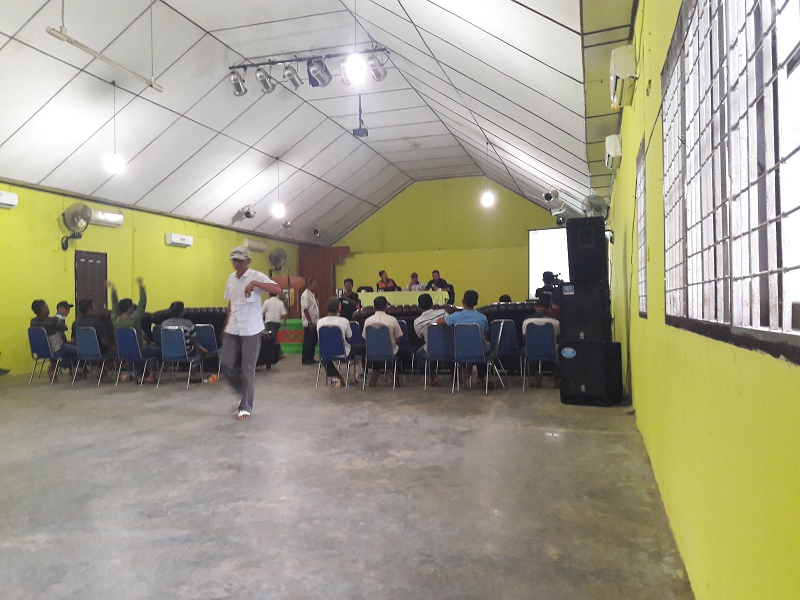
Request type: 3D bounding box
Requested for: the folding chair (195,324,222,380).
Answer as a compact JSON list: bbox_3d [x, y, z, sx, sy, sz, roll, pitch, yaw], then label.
[{"bbox_3d":[-2.803,0.772,9.823,0.450,0.860,0.550,-1,-1,17],"label":"folding chair"}]

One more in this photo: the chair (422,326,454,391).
[{"bbox_3d":[0.562,0.725,8.394,0.440,0.850,0.520,-1,-1,9],"label":"chair"}]

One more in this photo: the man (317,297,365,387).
[{"bbox_3d":[-0.818,0.550,8.750,0.520,1.220,0.740,-1,-1,20],"label":"man"}]

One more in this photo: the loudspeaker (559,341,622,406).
[{"bbox_3d":[2.110,0.797,7.110,0.504,0.639,0.508,-1,-1,36],"label":"loudspeaker"}]

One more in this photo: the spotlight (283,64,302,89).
[{"bbox_3d":[-1.878,-3.896,11.304,0.250,0.270,0.400,-1,-33,17],"label":"spotlight"}]

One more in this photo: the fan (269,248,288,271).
[{"bbox_3d":[-3.634,-1.194,19.323,0.530,0.640,0.380,0,-1,-30],"label":"fan"}]

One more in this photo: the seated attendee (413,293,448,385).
[{"bbox_3d":[0.413,0.532,8.624,0.500,1.240,0.750,-1,-1,0],"label":"seated attendee"}]

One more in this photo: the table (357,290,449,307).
[{"bbox_3d":[0.080,0.142,17.324,2.346,0.715,0.588,-1,-1,17],"label":"table"}]

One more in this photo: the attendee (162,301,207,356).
[{"bbox_3d":[-2.989,0.612,9.163,0.500,1.190,0.740,-1,-1,13],"label":"attendee"}]

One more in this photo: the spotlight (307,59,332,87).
[{"bbox_3d":[-1.355,-3.821,10.894,0.310,0.310,0.400,-1,-43,36],"label":"spotlight"}]

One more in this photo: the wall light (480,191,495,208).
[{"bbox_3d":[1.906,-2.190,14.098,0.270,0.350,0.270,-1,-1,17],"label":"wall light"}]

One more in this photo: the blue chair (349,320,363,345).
[{"bbox_3d":[-0.697,0.736,9.637,0.460,0.860,0.560,-1,-1,19],"label":"blue chair"}]

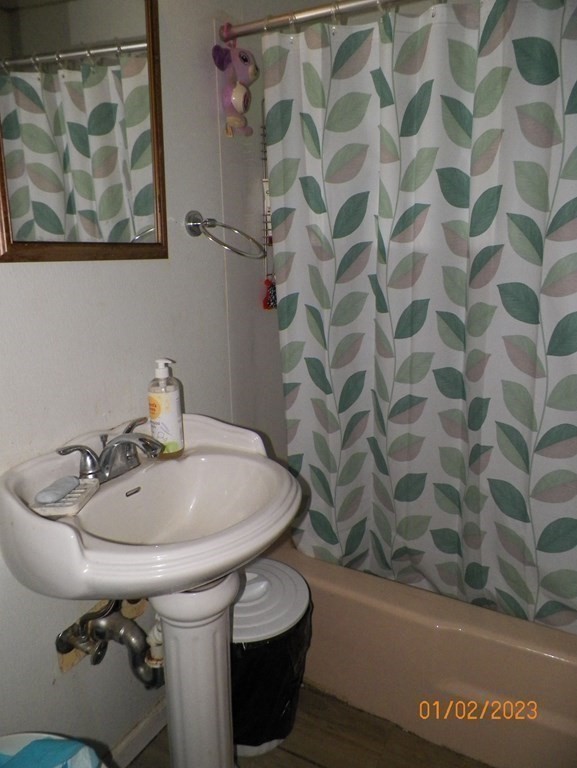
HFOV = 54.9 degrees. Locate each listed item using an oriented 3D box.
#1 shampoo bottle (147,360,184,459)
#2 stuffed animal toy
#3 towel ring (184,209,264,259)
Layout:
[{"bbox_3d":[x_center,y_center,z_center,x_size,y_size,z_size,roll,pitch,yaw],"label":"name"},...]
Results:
[{"bbox_3d":[-0.275,0.054,1.245,0.072,0.222,0.071,-1,14,0],"label":"shampoo bottle"},{"bbox_3d":[-0.125,-0.751,1.426,0.098,0.212,0.126,7,16,29],"label":"stuffed animal toy"},{"bbox_3d":[-0.152,-0.370,1.373,0.196,0.122,0.174,7,16,29],"label":"towel ring"}]

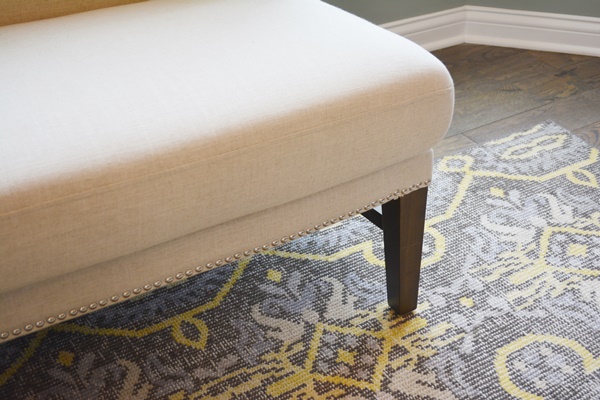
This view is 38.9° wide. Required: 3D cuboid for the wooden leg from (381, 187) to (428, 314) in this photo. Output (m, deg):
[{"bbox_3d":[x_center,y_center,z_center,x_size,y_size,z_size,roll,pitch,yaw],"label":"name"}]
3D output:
[{"bbox_3d":[0.168,0.080,1.435,0.057,0.260,0.053,-19,39,-25],"label":"wooden leg"}]

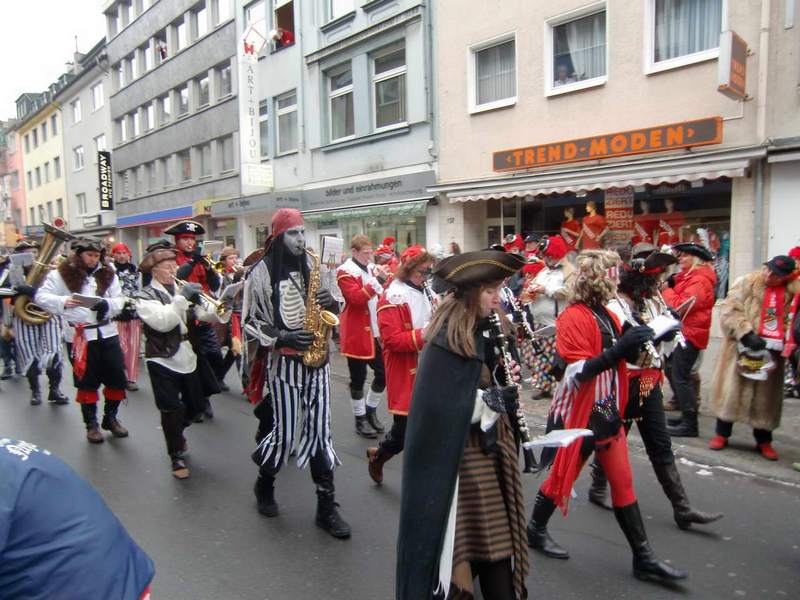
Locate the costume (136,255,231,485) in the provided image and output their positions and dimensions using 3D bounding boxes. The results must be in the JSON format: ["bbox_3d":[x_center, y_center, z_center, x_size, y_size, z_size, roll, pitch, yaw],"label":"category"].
[{"bbox_3d":[-1.670,0.442,4.320,0.700,1.670,0.580,3,6,38],"label":"costume"}]

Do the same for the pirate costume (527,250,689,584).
[{"bbox_3d":[1.050,0.549,2.880,0.760,1.630,0.520,2,6,33],"label":"pirate costume"}]

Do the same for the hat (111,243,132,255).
[{"bbox_3d":[-3.414,-0.625,6.800,0.220,0.150,0.240,-4,6,-36],"label":"hat"}]

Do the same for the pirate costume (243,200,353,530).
[{"bbox_3d":[-0.610,0.401,3.360,0.660,1.890,0.600,4,7,42],"label":"pirate costume"}]

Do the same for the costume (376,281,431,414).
[{"bbox_3d":[0.044,0.319,3.720,0.440,0.920,0.460,3,6,37],"label":"costume"}]

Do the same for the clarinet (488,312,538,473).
[{"bbox_3d":[0.447,0.346,2.235,0.080,0.660,0.080,-19,-12,37],"label":"clarinet"}]

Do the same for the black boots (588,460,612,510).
[{"bbox_3d":[1.279,1.154,3.470,0.260,0.340,0.110,3,6,37],"label":"black boots"}]

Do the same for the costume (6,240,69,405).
[{"bbox_3d":[-4.073,0.253,6.267,0.580,1.820,0.500,-5,6,-43],"label":"costume"}]

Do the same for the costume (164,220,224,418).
[{"bbox_3d":[-2.030,0.214,5.480,0.580,1.930,0.580,-5,7,-41],"label":"costume"}]

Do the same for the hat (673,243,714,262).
[{"bbox_3d":[2.487,-0.403,4.700,0.330,0.140,0.270,8,1,-23],"label":"hat"}]

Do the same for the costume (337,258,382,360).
[{"bbox_3d":[-0.359,0.087,5.102,0.360,0.880,0.470,2,5,30],"label":"costume"}]

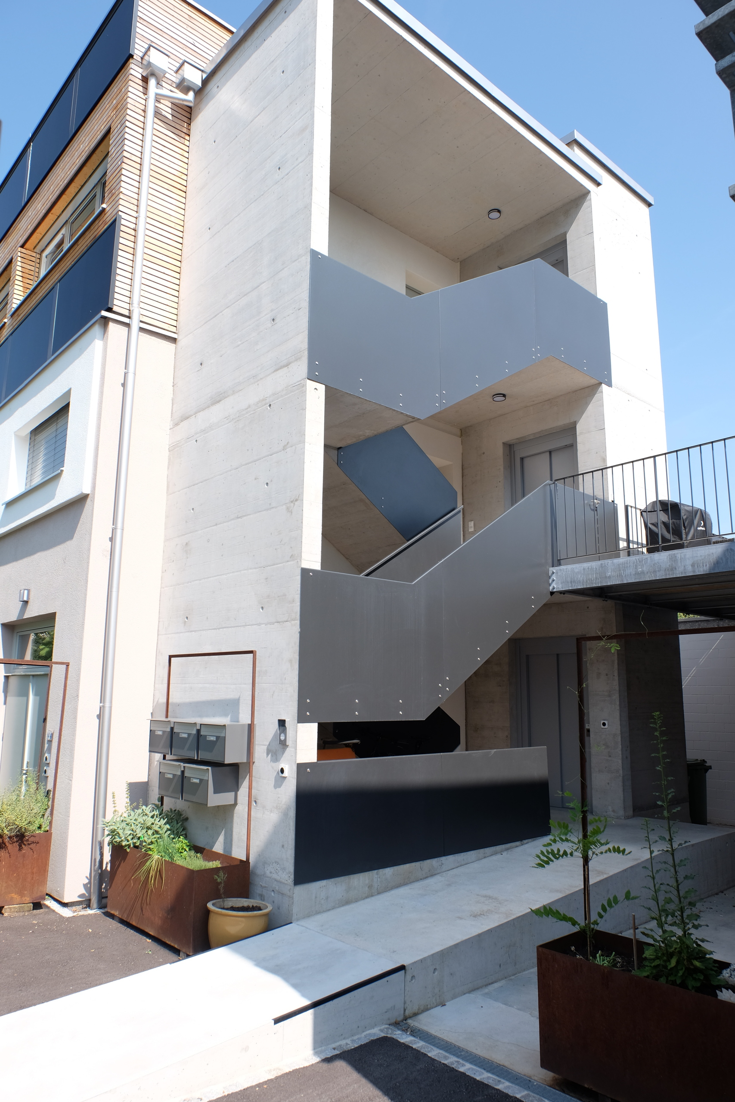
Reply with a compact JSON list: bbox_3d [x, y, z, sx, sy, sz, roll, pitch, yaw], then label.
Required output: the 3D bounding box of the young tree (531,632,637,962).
[{"bbox_3d":[1.247,1.393,4.263,0.620,1.800,0.540,-2,-11,16],"label":"young tree"}]

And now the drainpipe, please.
[{"bbox_3d":[-2.290,-1.158,7.703,0.630,9.120,0.230,9,-13,-41],"label":"drainpipe"}]

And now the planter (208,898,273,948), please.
[{"bbox_3d":[-0.952,2.851,5.442,0.480,0.410,0.480,0,-10,0],"label":"planter"}]

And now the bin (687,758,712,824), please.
[{"bbox_3d":[5.008,3.702,11.366,0.500,1.000,0.570,9,-13,-41],"label":"bin"}]

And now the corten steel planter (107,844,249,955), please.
[{"bbox_3d":[-1.643,2.863,6.263,0.500,0.580,1.530,9,-13,-41],"label":"corten steel planter"}]

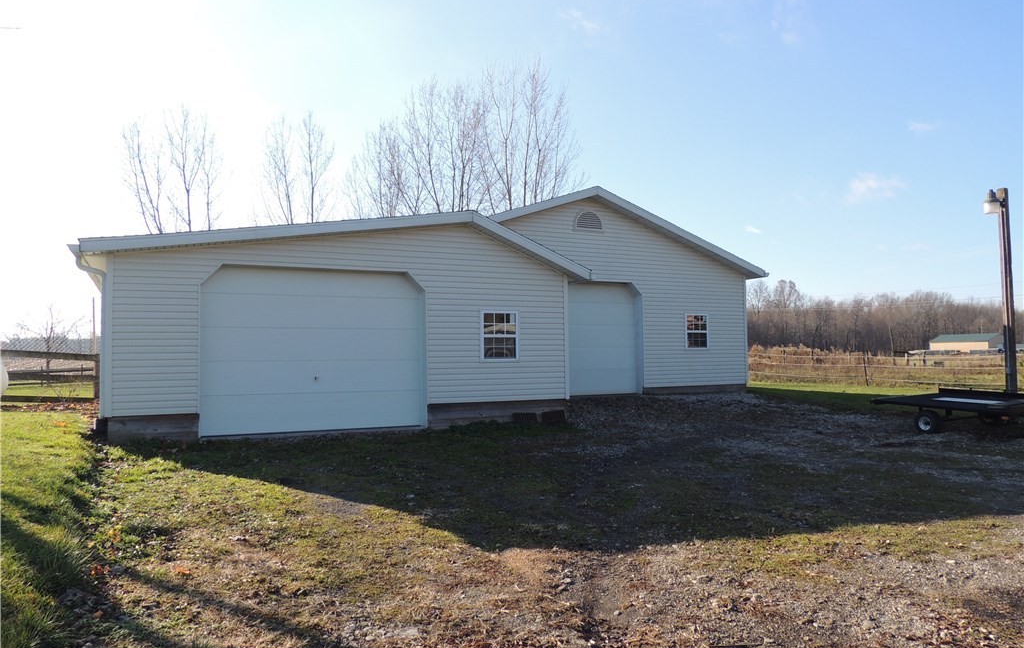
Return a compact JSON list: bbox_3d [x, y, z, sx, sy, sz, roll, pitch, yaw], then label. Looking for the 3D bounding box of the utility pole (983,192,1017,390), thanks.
[{"bbox_3d":[8.380,-0.280,12.130,0.500,4.050,0.230,-1,-1,-27],"label":"utility pole"}]

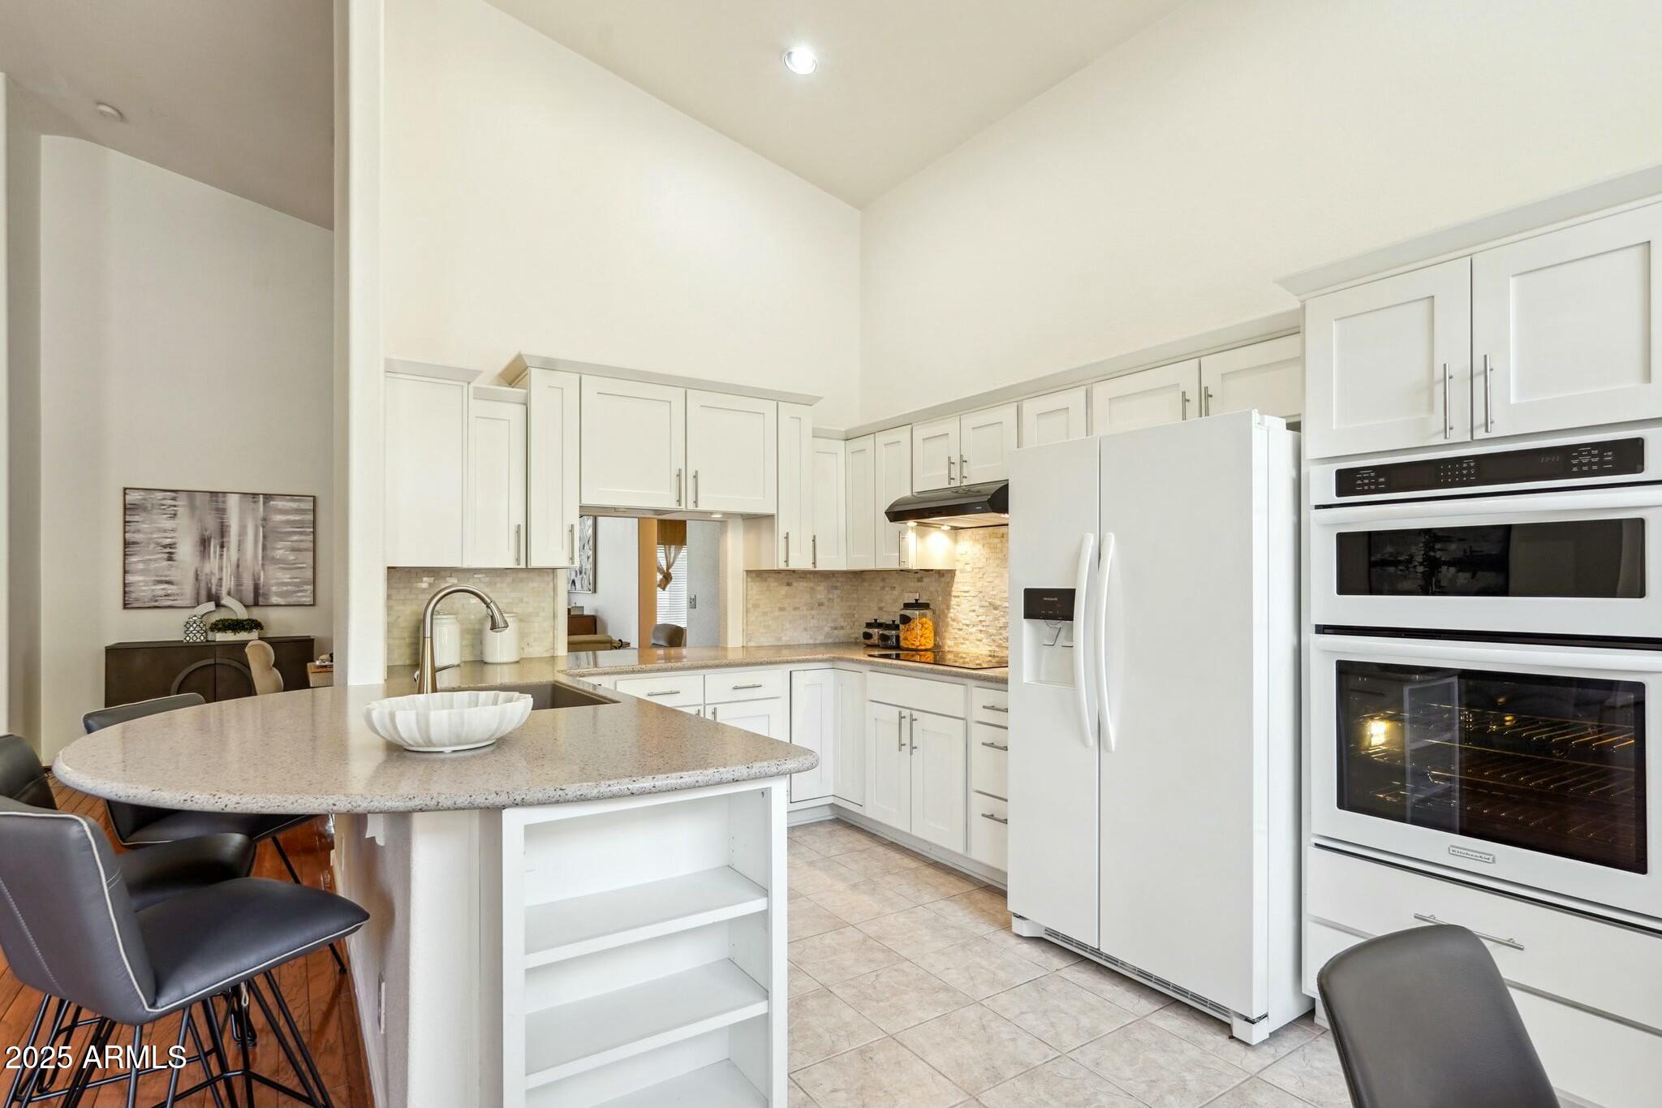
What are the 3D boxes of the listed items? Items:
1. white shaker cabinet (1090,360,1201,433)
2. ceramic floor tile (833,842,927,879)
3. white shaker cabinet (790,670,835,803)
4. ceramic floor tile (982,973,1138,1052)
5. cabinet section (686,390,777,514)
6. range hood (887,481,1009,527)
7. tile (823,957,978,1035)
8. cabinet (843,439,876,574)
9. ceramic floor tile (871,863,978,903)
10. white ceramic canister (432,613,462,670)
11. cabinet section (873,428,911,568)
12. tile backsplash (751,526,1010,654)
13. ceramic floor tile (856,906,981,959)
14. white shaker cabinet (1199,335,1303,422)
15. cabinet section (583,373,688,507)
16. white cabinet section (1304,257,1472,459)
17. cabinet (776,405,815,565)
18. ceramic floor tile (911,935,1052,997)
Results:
[{"bbox_3d":[1.320,-0.566,3.250,0.330,0.280,0.472,1,-1,-34],"label":"white shaker cabinet"},{"bbox_3d":[0.225,1.434,3.861,0.335,0.010,0.335,1,-2,-34],"label":"ceramic floor tile"},{"bbox_3d":[-0.267,0.956,4.629,0.278,0.720,0.600,1,-1,-34],"label":"white shaker cabinet"},{"bbox_3d":[0.695,1.399,2.540,0.335,0.010,0.335,1,-2,-34],"label":"ceramic floor tile"},{"bbox_3d":[-0.618,-0.516,4.513,0.534,0.613,0.380,1,-2,-34],"label":"cabinet section"},{"bbox_3d":[0.701,-0.247,4.090,0.500,0.150,0.762,1,-2,-34],"label":"range hood"},{"bbox_3d":[0.224,1.402,2.635,0.335,0.010,0.335,1,-2,-34],"label":"tile"},{"bbox_3d":[0.304,-0.284,4.854,0.330,0.755,0.298,1,-2,-34],"label":"cabinet"},{"bbox_3d":[0.410,1.430,3.587,0.336,0.010,0.336,1,-2,-34],"label":"ceramic floor tile"},{"bbox_3d":[-1.809,0.400,3.860,0.168,0.243,0.168,1,-2,-34],"label":"white ceramic canister"},{"bbox_3d":[0.461,-0.287,4.558,0.320,0.751,0.326,1,-2,-34],"label":"cabinet section"},{"bbox_3d":[0.368,0.197,4.282,0.775,0.670,1.950,1,-1,-34],"label":"tile backsplash"},{"bbox_3d":[0.317,1.418,3.114,0.336,0.010,0.336,1,-2,-34],"label":"ceramic floor tile"},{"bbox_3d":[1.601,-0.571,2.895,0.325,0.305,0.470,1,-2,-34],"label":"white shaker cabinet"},{"bbox_3d":[-1.061,-0.522,4.213,0.537,0.613,0.380,1,-2,-34],"label":"cabinet section"},{"bbox_3d":[1.740,-0.507,2.420,0.598,0.460,0.402,1,-2,-34],"label":"white cabinet section"},{"bbox_3d":[-0.316,-0.365,4.759,0.243,0.912,0.415,1,-2,-34],"label":"cabinet"},{"bbox_3d":[0.507,1.407,2.823,0.335,0.010,0.335,1,-2,-34],"label":"ceramic floor tile"}]

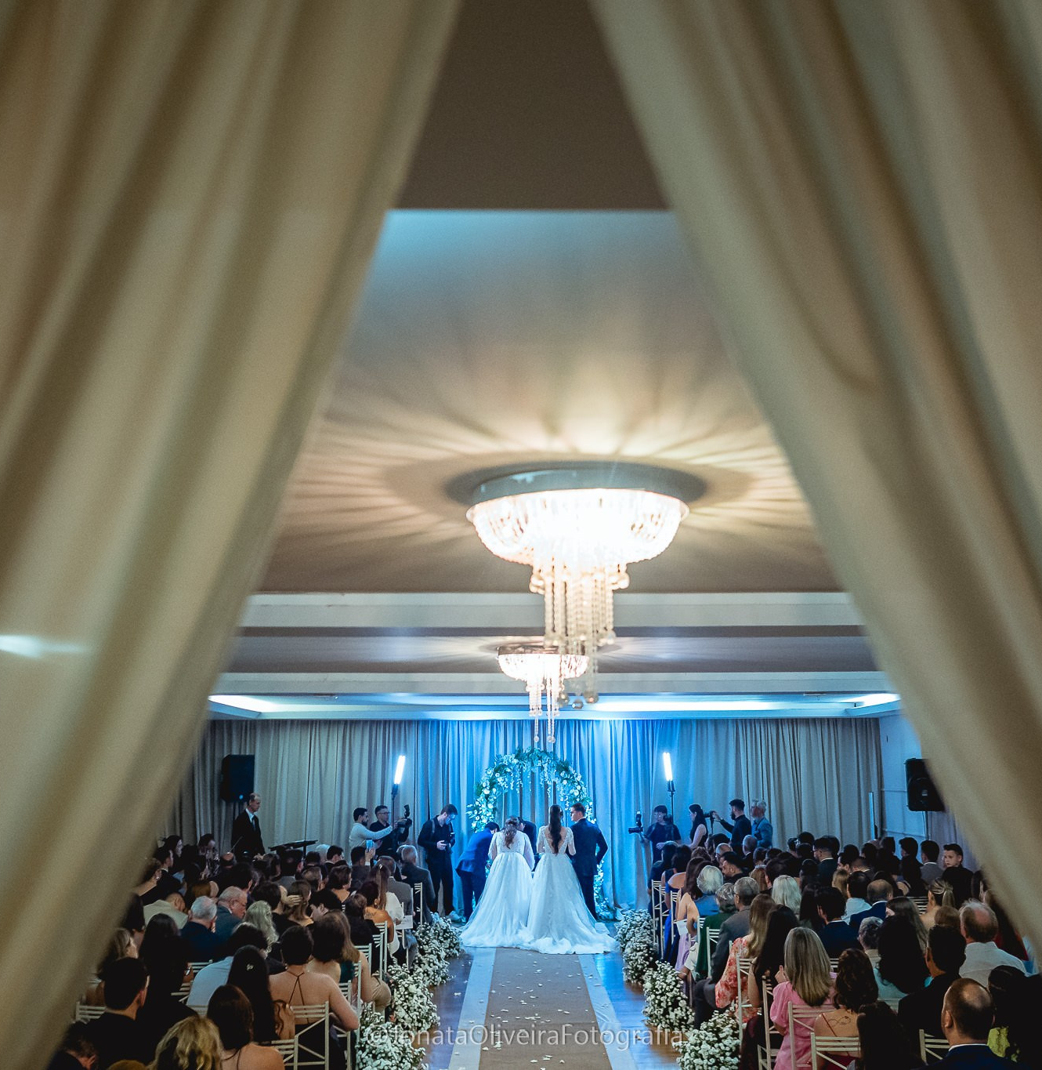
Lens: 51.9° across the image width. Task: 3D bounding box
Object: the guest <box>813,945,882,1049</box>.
[{"bbox_3d":[1.912,3.031,6.096,0.480,1.320,0.800,0,-12,0],"label":"guest"}]

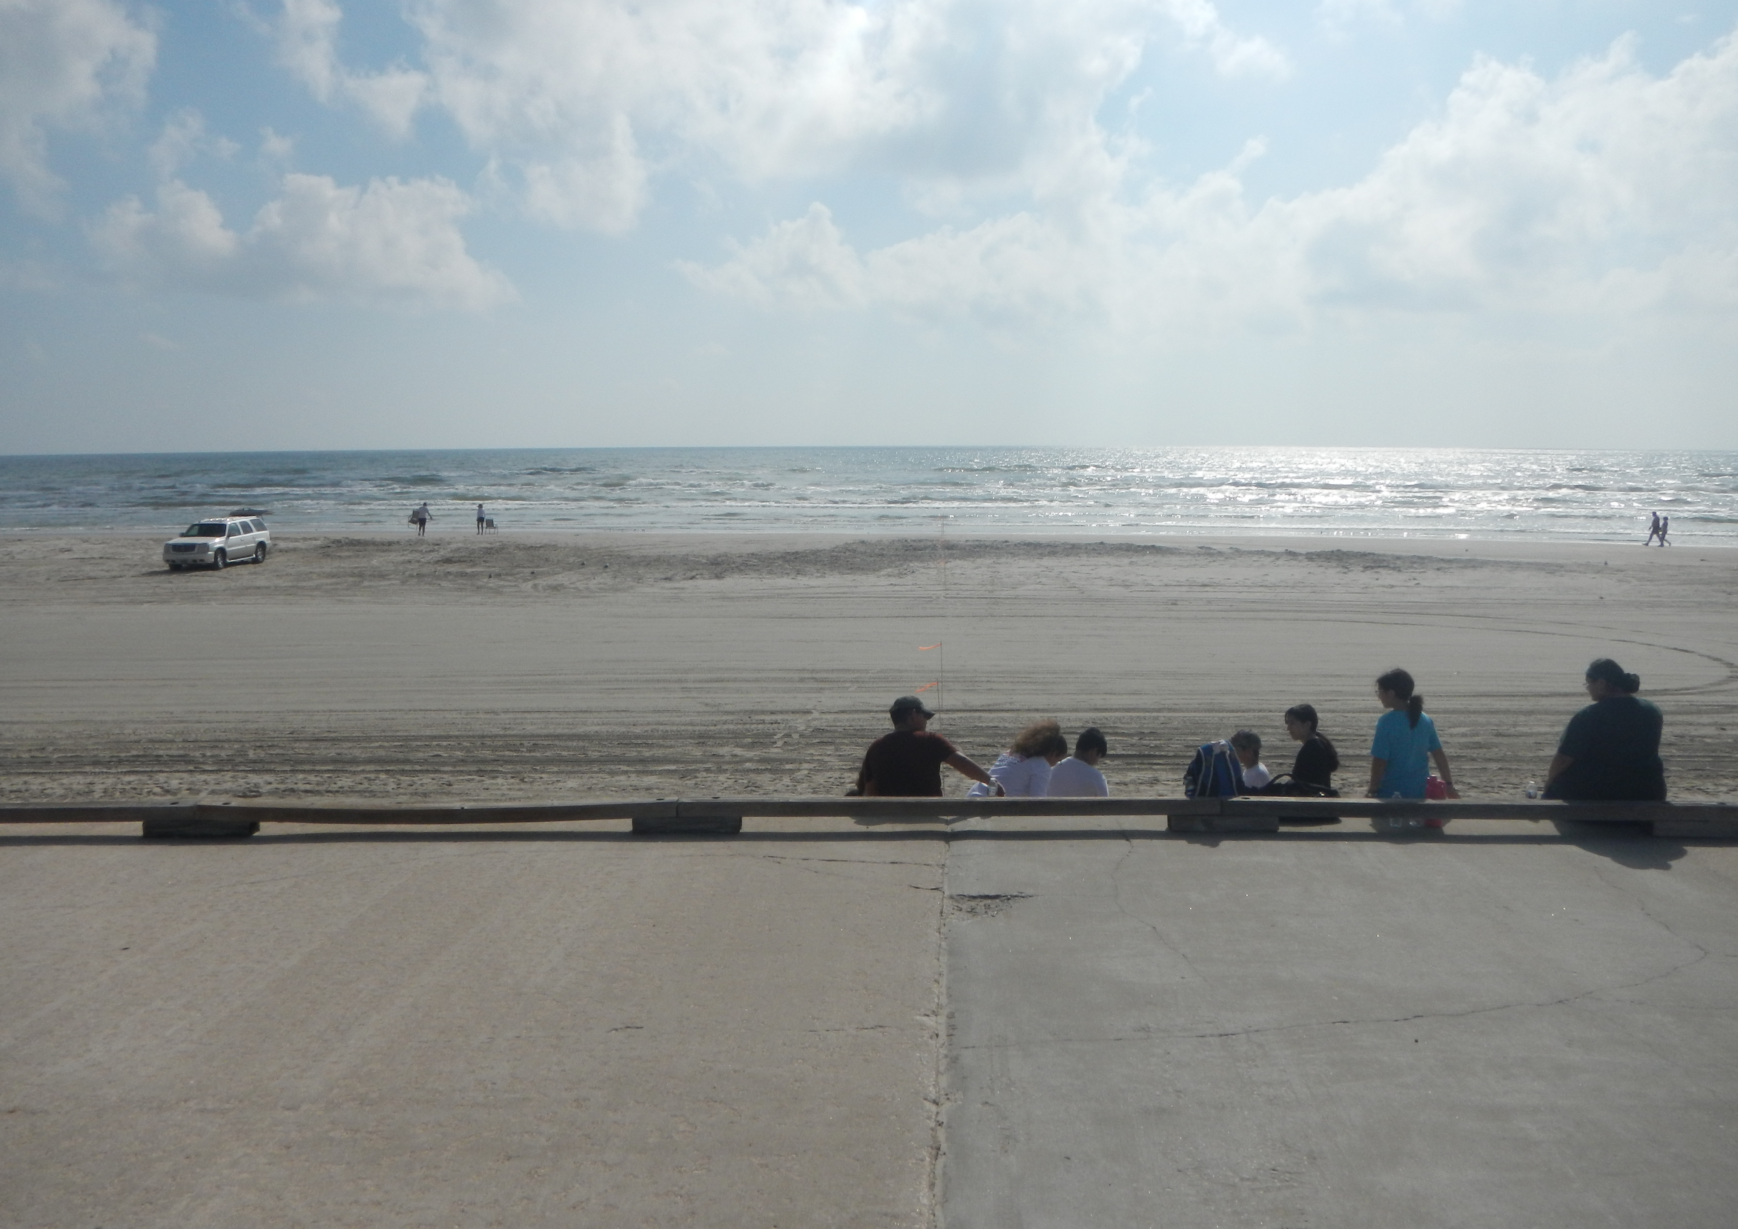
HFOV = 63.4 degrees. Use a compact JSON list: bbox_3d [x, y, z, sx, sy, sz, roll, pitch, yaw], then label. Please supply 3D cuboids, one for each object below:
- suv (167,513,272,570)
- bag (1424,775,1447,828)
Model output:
[{"bbox_3d":[-26.400,-2.890,57.100,2.000,1.930,5.050,1,7,4],"label":"suv"},{"bbox_3d":[3.407,1.122,8.450,0.130,0.310,0.120,0,7,0],"label":"bag"}]

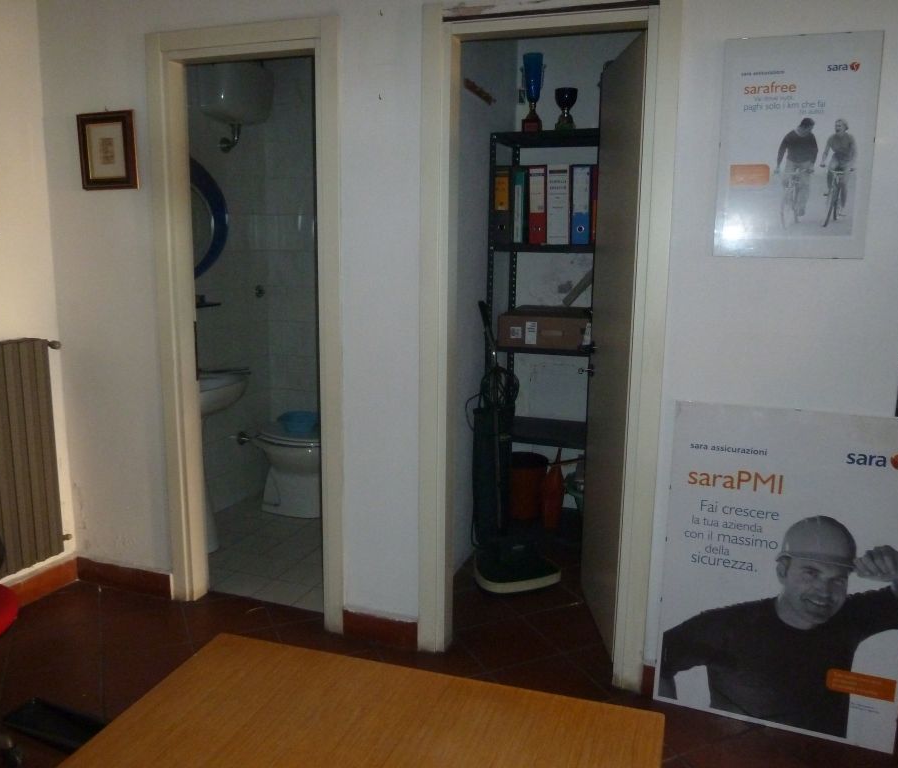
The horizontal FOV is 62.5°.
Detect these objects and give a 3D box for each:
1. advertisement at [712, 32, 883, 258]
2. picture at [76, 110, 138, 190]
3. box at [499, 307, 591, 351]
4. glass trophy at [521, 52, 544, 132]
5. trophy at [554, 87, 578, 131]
[{"bbox_3d":[0.970,-0.660,2.080,0.400,0.600,0.016,4,10,19],"label":"advertisement"},{"bbox_3d":[-1.297,-0.888,2.824,0.262,0.282,0.022,4,10,19],"label":"picture"},{"bbox_3d":[0.529,-0.267,3.659,0.490,0.165,0.360,4,10,19],"label":"box"},{"bbox_3d":[0.390,-1.347,3.441,0.105,0.370,0.095,4,10,19],"label":"glass trophy"},{"bbox_3d":[0.540,-1.256,3.403,0.105,0.205,0.100,4,10,19],"label":"trophy"}]

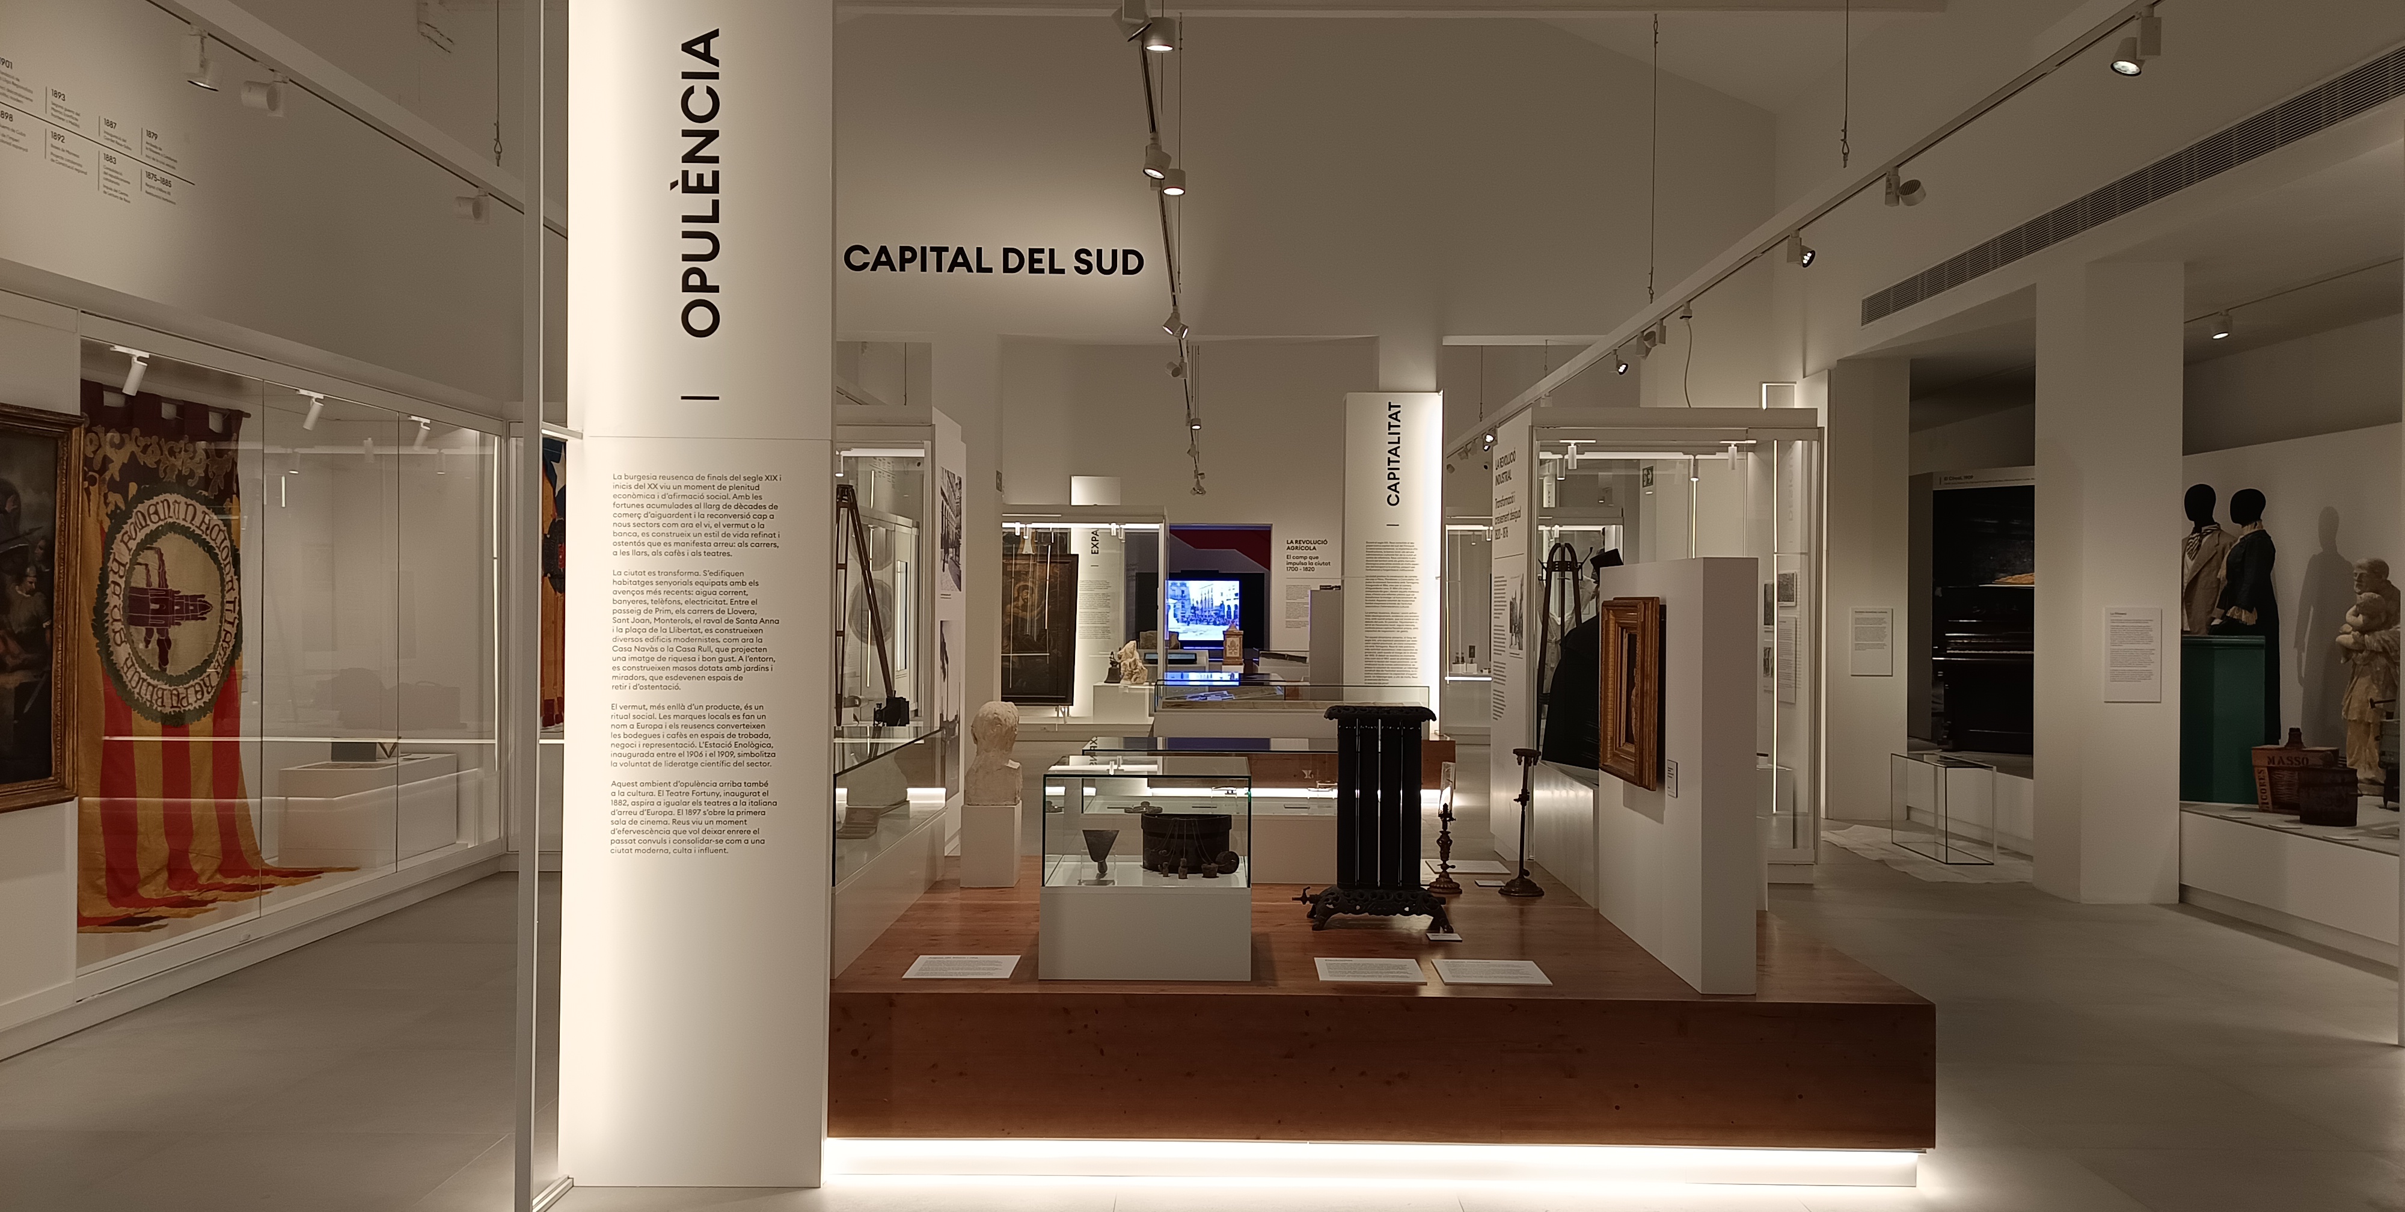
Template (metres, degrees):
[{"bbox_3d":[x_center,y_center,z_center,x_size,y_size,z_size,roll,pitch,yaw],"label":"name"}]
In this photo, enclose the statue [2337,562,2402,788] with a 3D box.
[{"bbox_3d":[6.852,0.403,9.754,0.400,1.360,0.420,0,0,-11],"label":"statue"}]

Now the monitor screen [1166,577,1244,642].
[{"bbox_3d":[0.026,0.060,24.400,1.150,0.910,0.080,0,0,0],"label":"monitor screen"}]

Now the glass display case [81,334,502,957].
[{"bbox_3d":[-4.532,0.168,7.843,0.970,2.350,3.600,0,0,0],"label":"glass display case"}]

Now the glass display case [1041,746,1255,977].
[{"bbox_3d":[-0.154,0.754,4.893,0.580,0.575,0.545,0,0,0],"label":"glass display case"}]

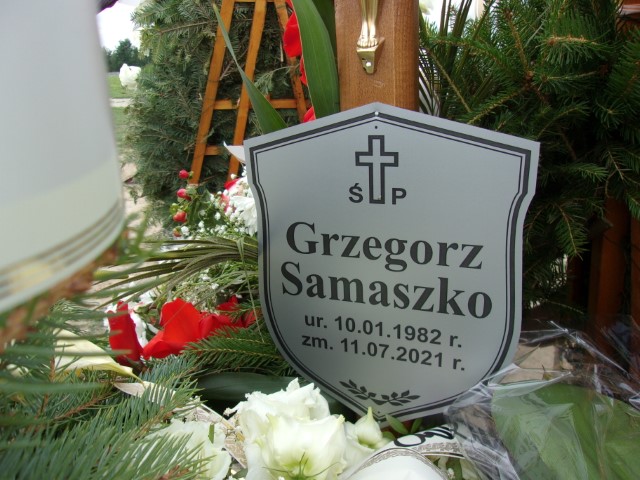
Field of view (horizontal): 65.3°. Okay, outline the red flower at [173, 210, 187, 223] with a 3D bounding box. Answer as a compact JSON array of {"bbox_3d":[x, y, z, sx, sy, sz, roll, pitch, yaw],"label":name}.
[{"bbox_3d":[-0.155,-0.026,0.550,0.014,0.013,0.013,-5,20,-6],"label":"red flower"}]

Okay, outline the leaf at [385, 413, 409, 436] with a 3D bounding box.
[{"bbox_3d":[0.064,0.153,0.410,0.011,0.028,0.007,-49,9,-9],"label":"leaf"}]

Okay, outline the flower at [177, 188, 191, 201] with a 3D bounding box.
[{"bbox_3d":[-0.150,-0.050,0.550,0.014,0.013,0.013,-5,20,-6],"label":"flower"}]

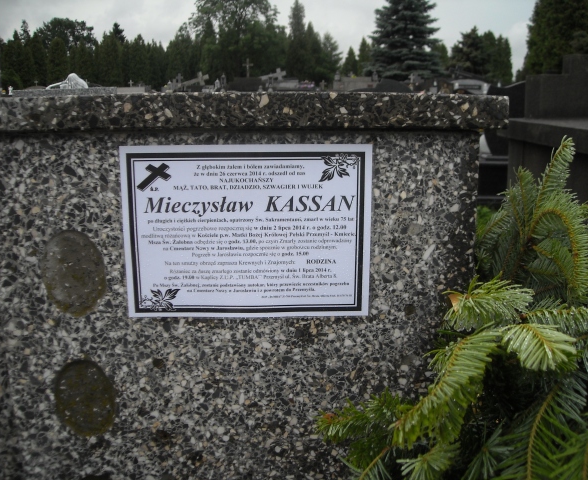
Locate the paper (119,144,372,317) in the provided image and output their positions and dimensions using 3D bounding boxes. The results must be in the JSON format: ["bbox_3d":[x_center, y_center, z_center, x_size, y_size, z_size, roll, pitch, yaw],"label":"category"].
[{"bbox_3d":[-0.056,-0.008,0.780,0.297,0.210,0.005,0,12,-1],"label":"paper"}]

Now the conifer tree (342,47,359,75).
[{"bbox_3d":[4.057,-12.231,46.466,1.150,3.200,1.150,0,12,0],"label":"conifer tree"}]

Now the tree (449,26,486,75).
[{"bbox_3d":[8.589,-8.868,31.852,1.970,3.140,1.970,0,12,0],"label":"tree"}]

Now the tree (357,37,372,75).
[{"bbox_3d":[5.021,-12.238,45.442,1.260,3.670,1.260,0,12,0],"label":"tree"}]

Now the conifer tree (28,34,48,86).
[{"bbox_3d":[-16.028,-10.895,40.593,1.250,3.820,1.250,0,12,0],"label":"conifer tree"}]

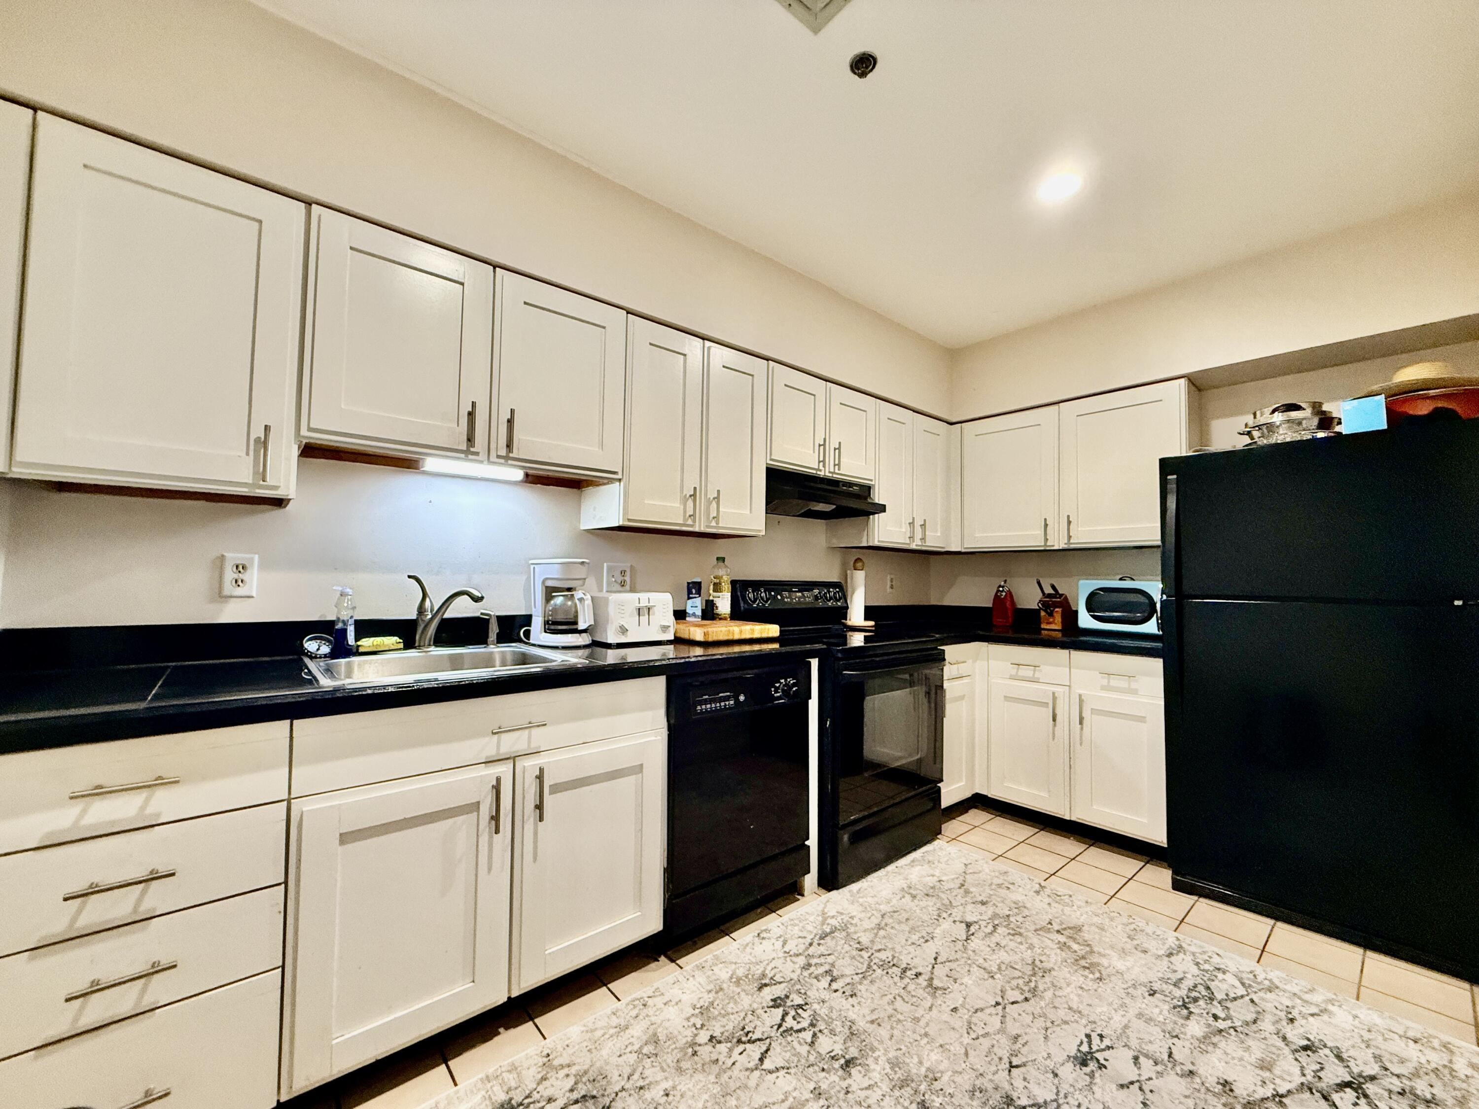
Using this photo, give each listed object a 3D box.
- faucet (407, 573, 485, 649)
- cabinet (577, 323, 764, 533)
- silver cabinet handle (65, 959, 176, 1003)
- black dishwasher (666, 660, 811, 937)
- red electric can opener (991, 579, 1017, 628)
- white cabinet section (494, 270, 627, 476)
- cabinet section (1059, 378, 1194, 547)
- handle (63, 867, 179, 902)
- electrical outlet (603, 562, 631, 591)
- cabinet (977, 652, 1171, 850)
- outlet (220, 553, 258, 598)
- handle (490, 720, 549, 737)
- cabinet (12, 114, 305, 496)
[{"bbox_3d":[-0.904,0.182,1.821,0.315,0.235,0.060,0,-3,22],"label":"faucet"},{"bbox_3d":[-0.244,-0.460,2.427,0.681,0.750,0.326,3,-3,-41],"label":"cabinet"},{"bbox_3d":[-1.069,0.737,1.041,0.137,0.013,0.036,3,-3,-41],"label":"silver cabinet handle"},{"bbox_3d":[-0.177,0.774,2.219,0.622,0.778,0.622,3,-3,-41],"label":"black dishwasher"},{"bbox_3d":[1.518,0.282,3.439,0.115,0.262,0.120,-2,-3,39],"label":"red electric can opener"},{"bbox_3d":[-0.685,-0.569,2.088,0.456,0.602,0.322,3,-3,-41],"label":"white cabinet section"},{"bbox_3d":[1.958,-0.410,3.006,0.316,0.759,0.545,3,-3,-41],"label":"cabinet section"},{"bbox_3d":[-1.074,0.571,1.042,0.137,0.013,0.036,3,-3,-41],"label":"handle"},{"bbox_3d":[-0.488,0.093,2.411,0.120,0.114,0.010,3,-3,-41],"label":"electrical outlet"},{"bbox_3d":[1.698,0.821,2.897,0.647,0.752,0.812,3,-3,-41],"label":"cabinet"},{"bbox_3d":[-1.376,0.059,1.646,0.074,0.118,0.009,3,-3,-41],"label":"outlet"},{"bbox_3d":[-0.553,0.432,1.496,0.137,0.013,0.036,3,-3,-41],"label":"handle"},{"bbox_3d":[-1.362,-0.517,1.463,0.457,0.750,0.326,3,-3,-41],"label":"cabinet"}]

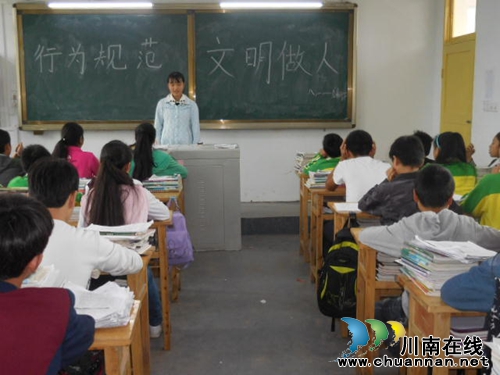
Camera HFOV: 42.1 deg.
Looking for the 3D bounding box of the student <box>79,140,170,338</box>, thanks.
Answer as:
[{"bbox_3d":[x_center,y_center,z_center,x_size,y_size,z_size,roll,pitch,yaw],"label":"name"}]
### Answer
[{"bbox_3d":[-0.701,0.360,3.631,0.500,1.240,0.680,0,10,-1],"label":"student"}]

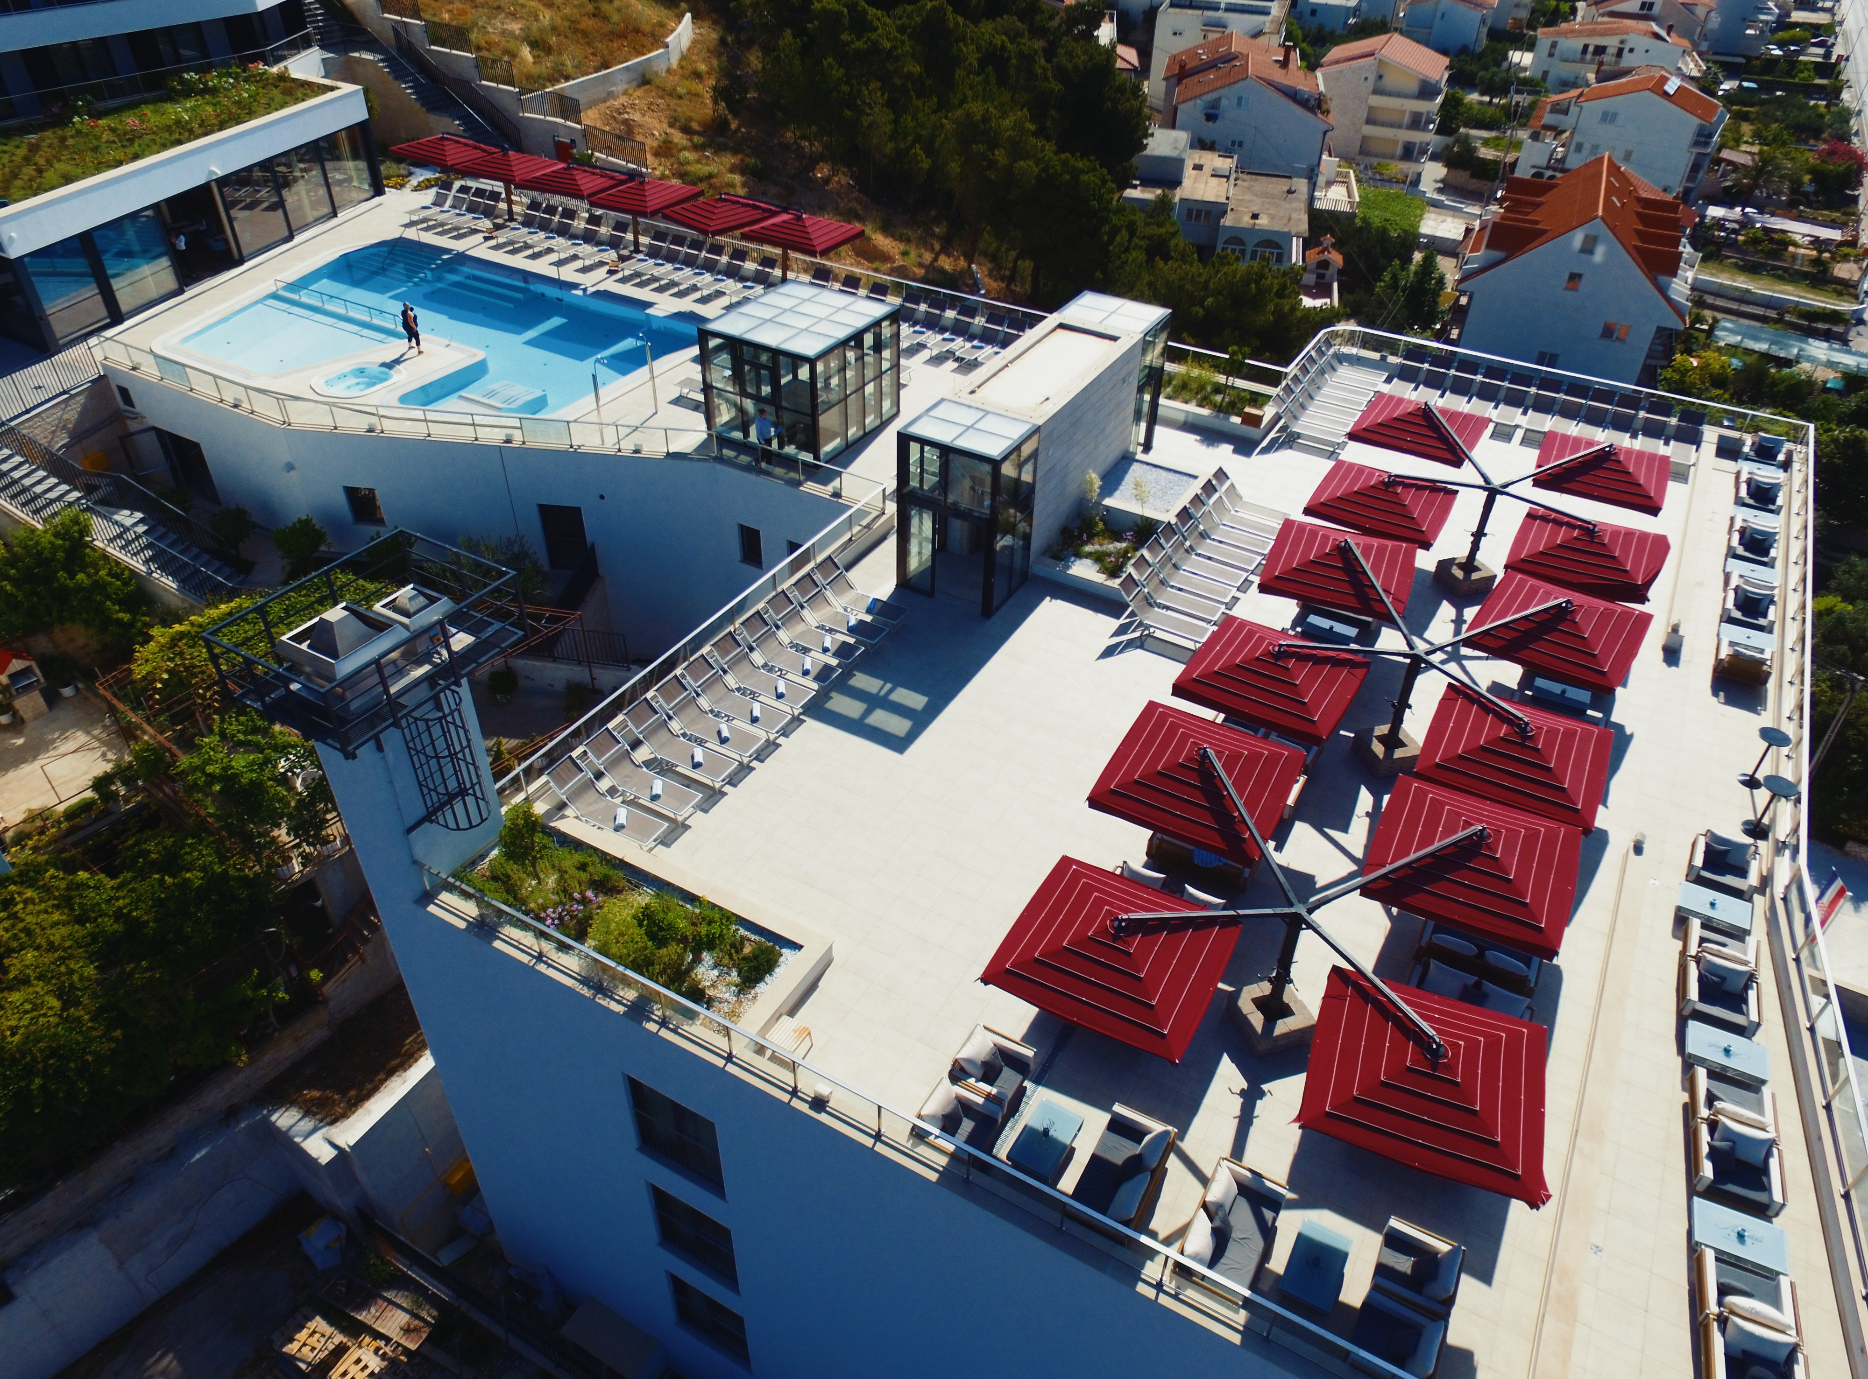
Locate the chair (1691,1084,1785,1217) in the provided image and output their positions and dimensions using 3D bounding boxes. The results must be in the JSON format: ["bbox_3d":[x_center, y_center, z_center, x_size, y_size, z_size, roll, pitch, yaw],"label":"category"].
[{"bbox_3d":[11.619,6.959,15.639,0.970,0.700,0.920,15,42,17],"label":"chair"}]

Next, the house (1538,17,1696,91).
[{"bbox_3d":[79.944,-74.277,127.000,15.000,8.600,10.500,18,42,20],"label":"house"}]

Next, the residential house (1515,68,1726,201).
[{"bbox_3d":[65.676,-52.620,102.855,14.600,9.700,11.800,24,42,24],"label":"residential house"}]

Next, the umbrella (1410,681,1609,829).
[{"bbox_3d":[10.189,0.896,18.730,2.750,0.600,2.750,21,44,23],"label":"umbrella"}]

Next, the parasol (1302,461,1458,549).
[{"bbox_3d":[10.476,-4.573,24.988,2.750,0.600,2.750,22,44,24],"label":"parasol"}]

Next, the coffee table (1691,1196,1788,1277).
[{"bbox_3d":[11.324,7.753,15.233,1.120,0.420,0.670,17,41,19],"label":"coffee table"}]

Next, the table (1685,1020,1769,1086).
[{"bbox_3d":[12.414,5.800,16.986,1.100,0.440,0.710,17,39,16],"label":"table"}]

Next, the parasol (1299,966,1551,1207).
[{"bbox_3d":[6.666,4.989,14.453,2.950,0.700,2.850,15,39,15],"label":"parasol"}]

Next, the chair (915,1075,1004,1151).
[{"bbox_3d":[0.377,6.415,16.061,0.920,0.700,0.930,23,44,24],"label":"chair"}]

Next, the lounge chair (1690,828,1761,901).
[{"bbox_3d":[14.843,3.340,20.322,0.930,0.730,0.930,21,43,23],"label":"lounge chair"}]

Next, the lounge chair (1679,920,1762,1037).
[{"bbox_3d":[13.134,4.838,18.053,1.020,0.720,1.850,17,40,17],"label":"lounge chair"}]

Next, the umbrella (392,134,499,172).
[{"bbox_3d":[-20.813,-23.127,46.118,3.500,0.850,3.300,24,42,24],"label":"umbrella"}]

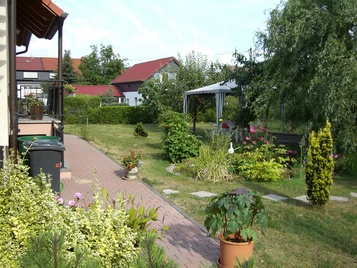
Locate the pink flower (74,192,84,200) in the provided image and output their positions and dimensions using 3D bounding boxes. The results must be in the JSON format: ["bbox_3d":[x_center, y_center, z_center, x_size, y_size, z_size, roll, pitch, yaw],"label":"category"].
[{"bbox_3d":[-1.187,0.749,4.700,0.115,0.090,0.110,2,5,0],"label":"pink flower"}]

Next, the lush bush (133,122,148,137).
[{"bbox_3d":[-1.731,-0.231,17.851,0.660,0.620,0.620,0,5,0],"label":"lush bush"}]

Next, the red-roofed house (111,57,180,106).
[{"bbox_3d":[-4.572,-8.390,68.285,9.560,8.360,15.750,-2,5,-27],"label":"red-roofed house"}]

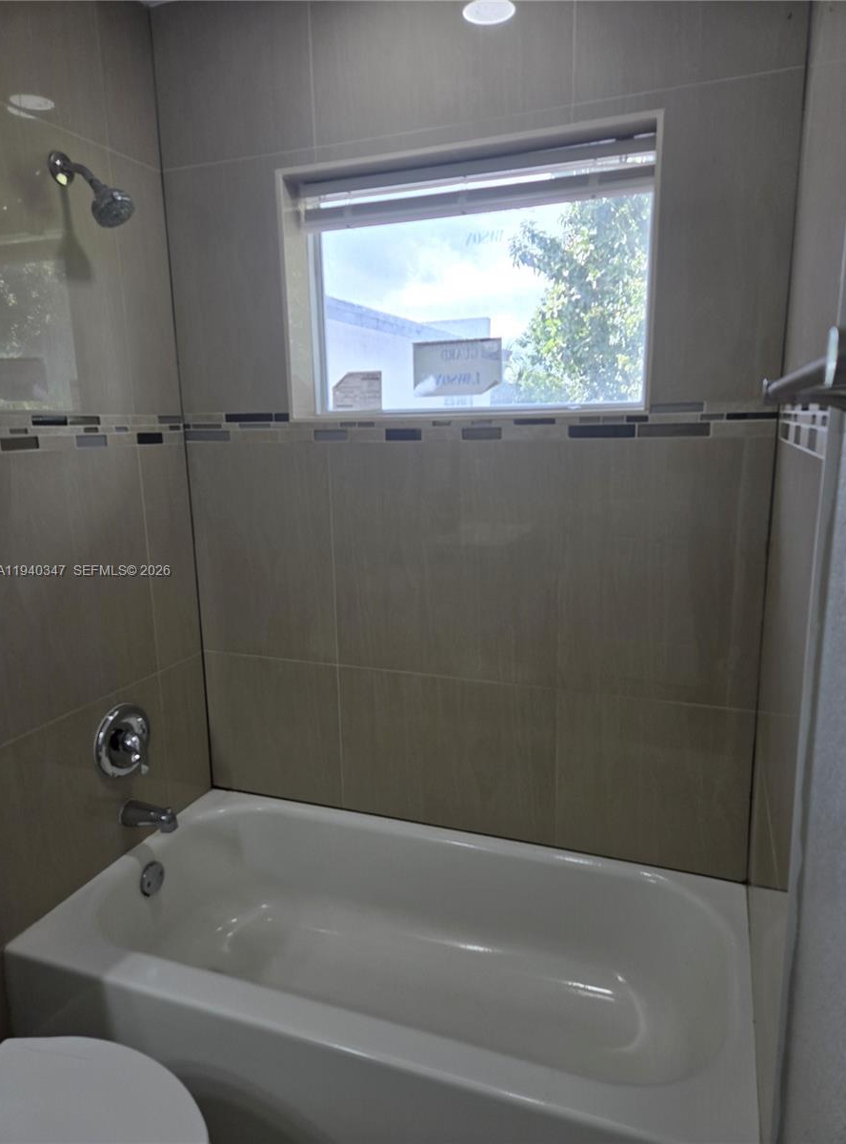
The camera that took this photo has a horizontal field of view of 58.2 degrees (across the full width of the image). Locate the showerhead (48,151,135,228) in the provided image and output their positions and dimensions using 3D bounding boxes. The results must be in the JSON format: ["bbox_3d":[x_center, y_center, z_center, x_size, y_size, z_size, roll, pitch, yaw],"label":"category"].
[{"bbox_3d":[-0.721,-0.843,1.669,0.177,0.166,0.090,3,12,21],"label":"showerhead"}]

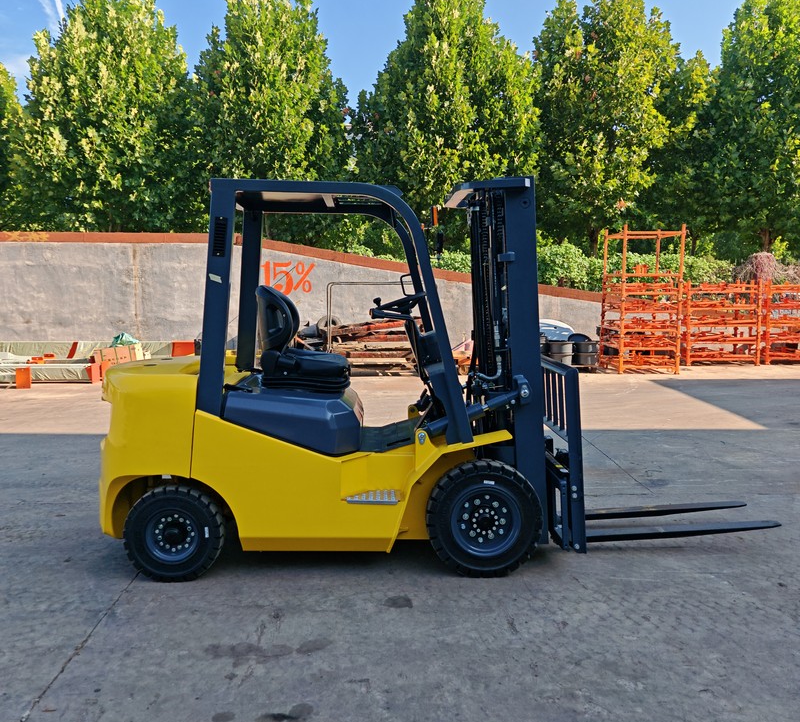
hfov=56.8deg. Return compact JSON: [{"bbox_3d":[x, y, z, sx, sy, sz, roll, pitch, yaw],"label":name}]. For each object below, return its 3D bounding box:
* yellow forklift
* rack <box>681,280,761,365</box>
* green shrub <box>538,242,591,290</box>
[{"bbox_3d":[0.272,0.044,4.695,4.171,2.269,1.240,0,5,-1],"label":"yellow forklift"},{"bbox_3d":[7.560,-0.903,17.733,1.714,1.925,1.150,0,5,0],"label":"rack"},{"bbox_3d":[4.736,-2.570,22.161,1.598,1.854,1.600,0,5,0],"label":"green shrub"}]

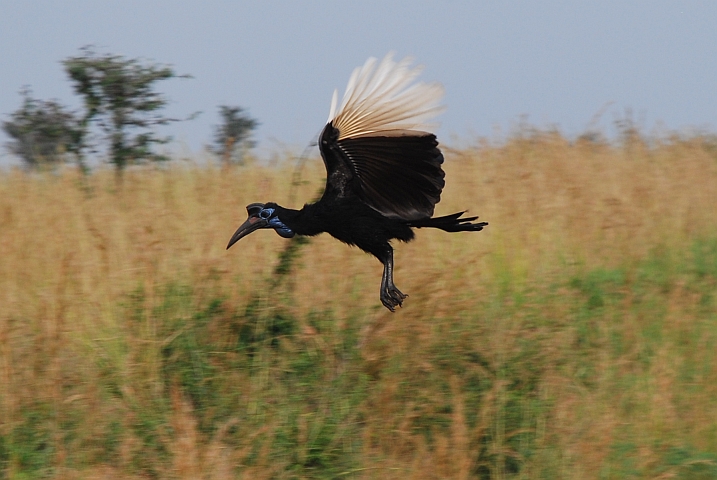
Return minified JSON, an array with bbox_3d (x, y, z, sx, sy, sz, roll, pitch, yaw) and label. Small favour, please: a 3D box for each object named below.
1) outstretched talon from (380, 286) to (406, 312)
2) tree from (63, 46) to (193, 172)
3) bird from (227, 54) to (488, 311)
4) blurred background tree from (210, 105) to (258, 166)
[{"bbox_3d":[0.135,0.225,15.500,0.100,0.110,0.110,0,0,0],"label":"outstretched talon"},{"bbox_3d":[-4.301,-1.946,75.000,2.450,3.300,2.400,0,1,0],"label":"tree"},{"bbox_3d":[-0.004,-0.221,15.500,1.000,0.980,0.950,0,0,0],"label":"bird"},{"bbox_3d":[-3.540,-2.470,115.000,1.450,2.800,1.400,0,1,0],"label":"blurred background tree"}]

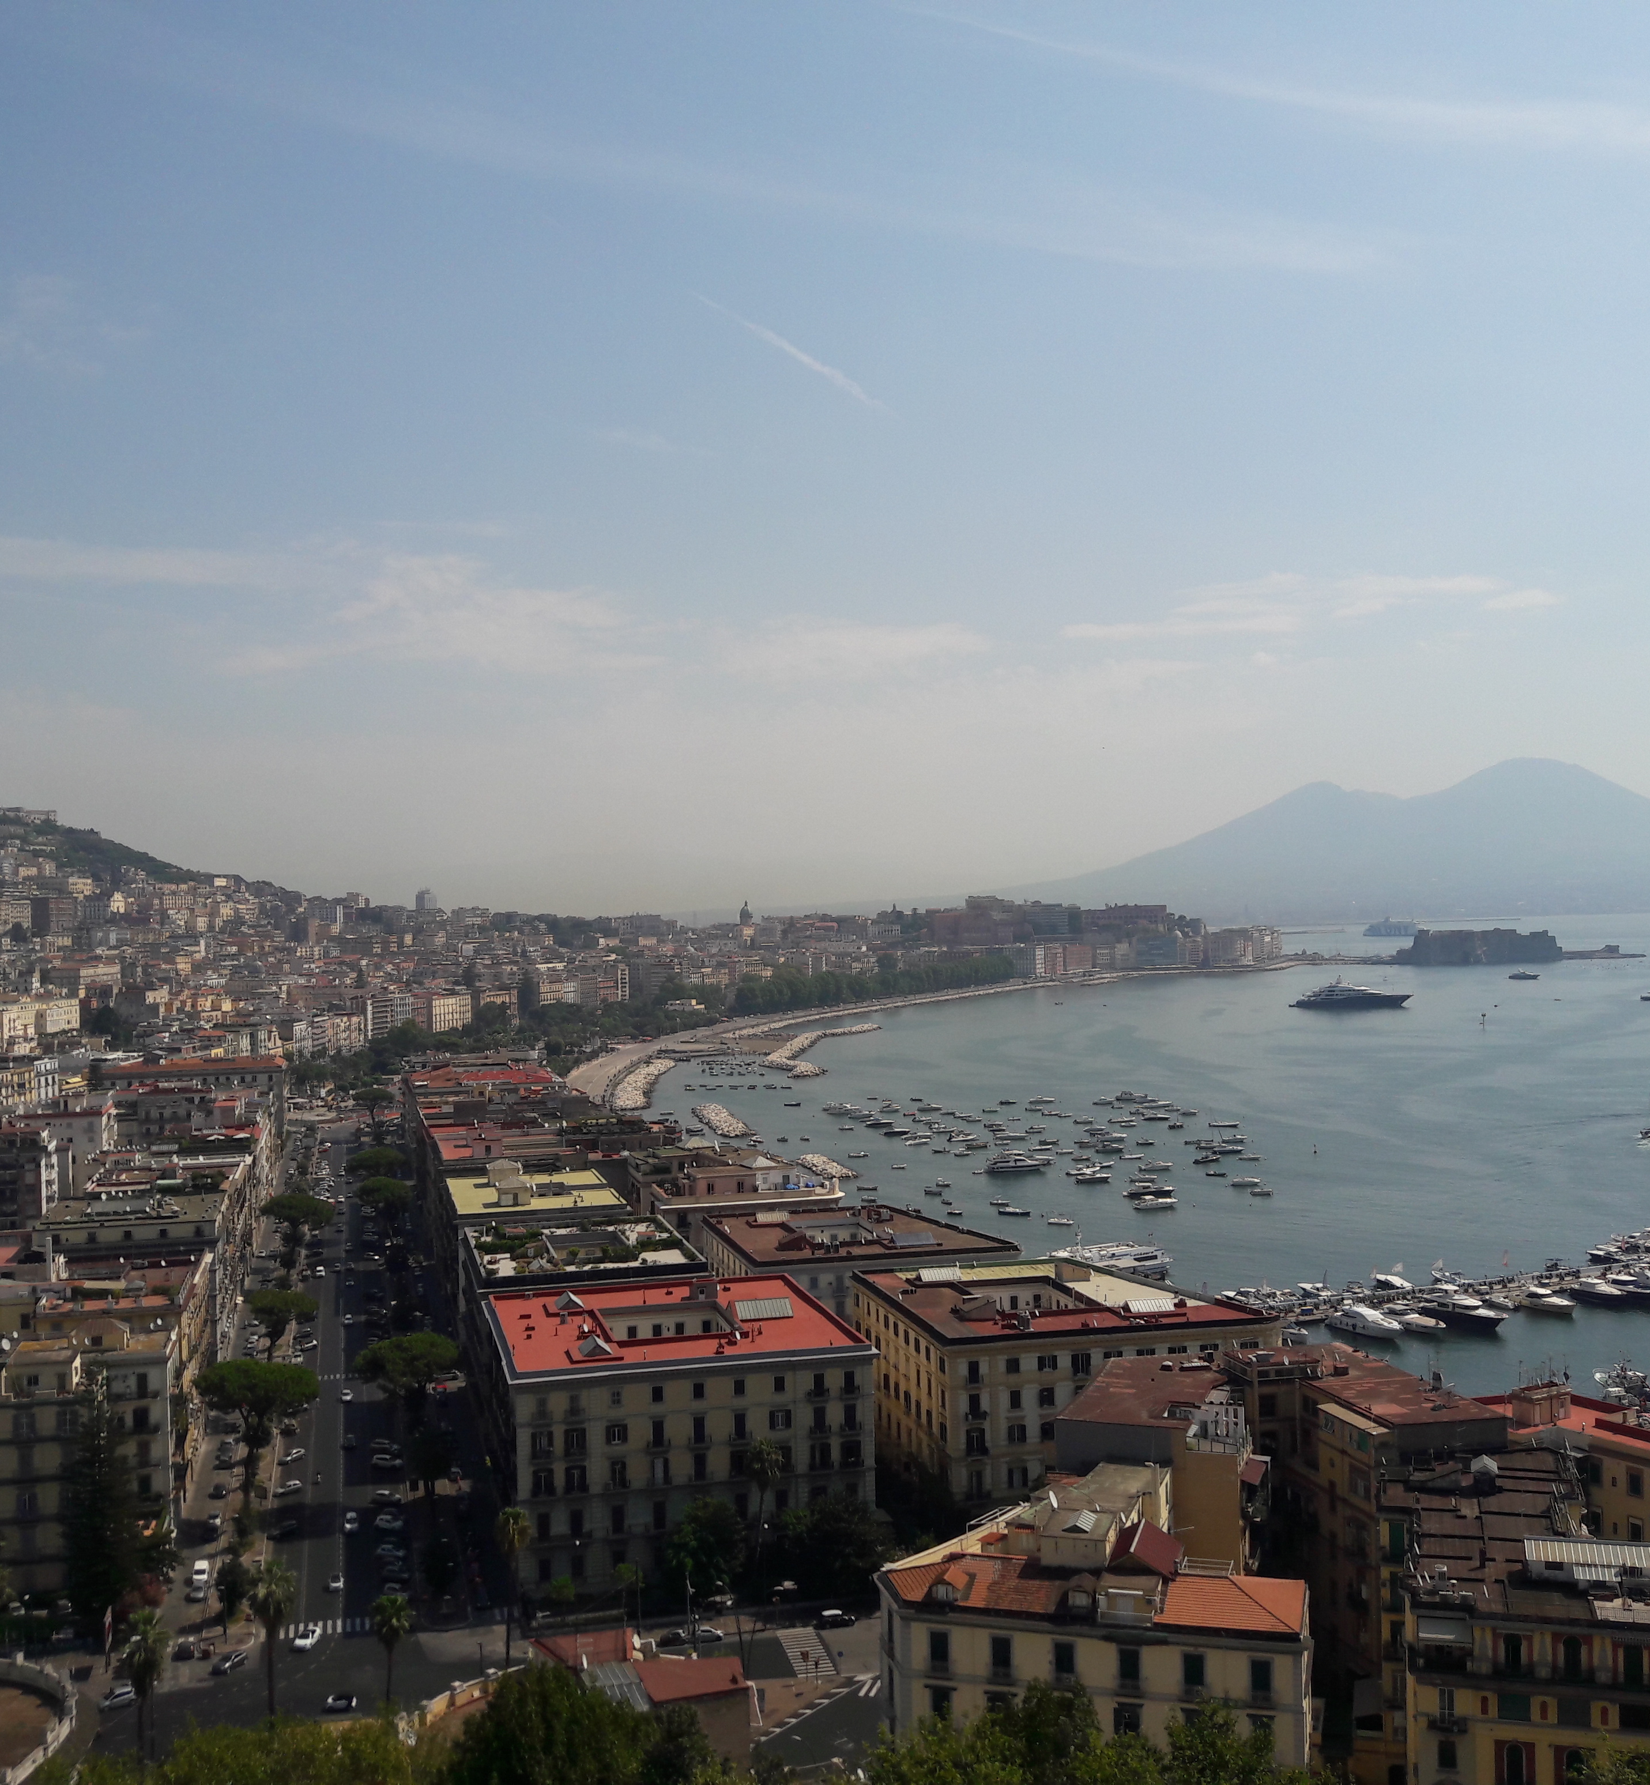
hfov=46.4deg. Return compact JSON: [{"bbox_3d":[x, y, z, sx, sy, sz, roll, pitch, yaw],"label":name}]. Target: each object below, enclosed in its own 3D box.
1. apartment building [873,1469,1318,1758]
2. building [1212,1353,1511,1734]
[{"bbox_3d":[24.330,66.340,166.690,34.440,27.000,41.290,-1,0,14],"label":"apartment building"},{"bbox_3d":[55.850,65.450,204.890,15.400,28.500,33.800,-1,0,-15],"label":"building"}]

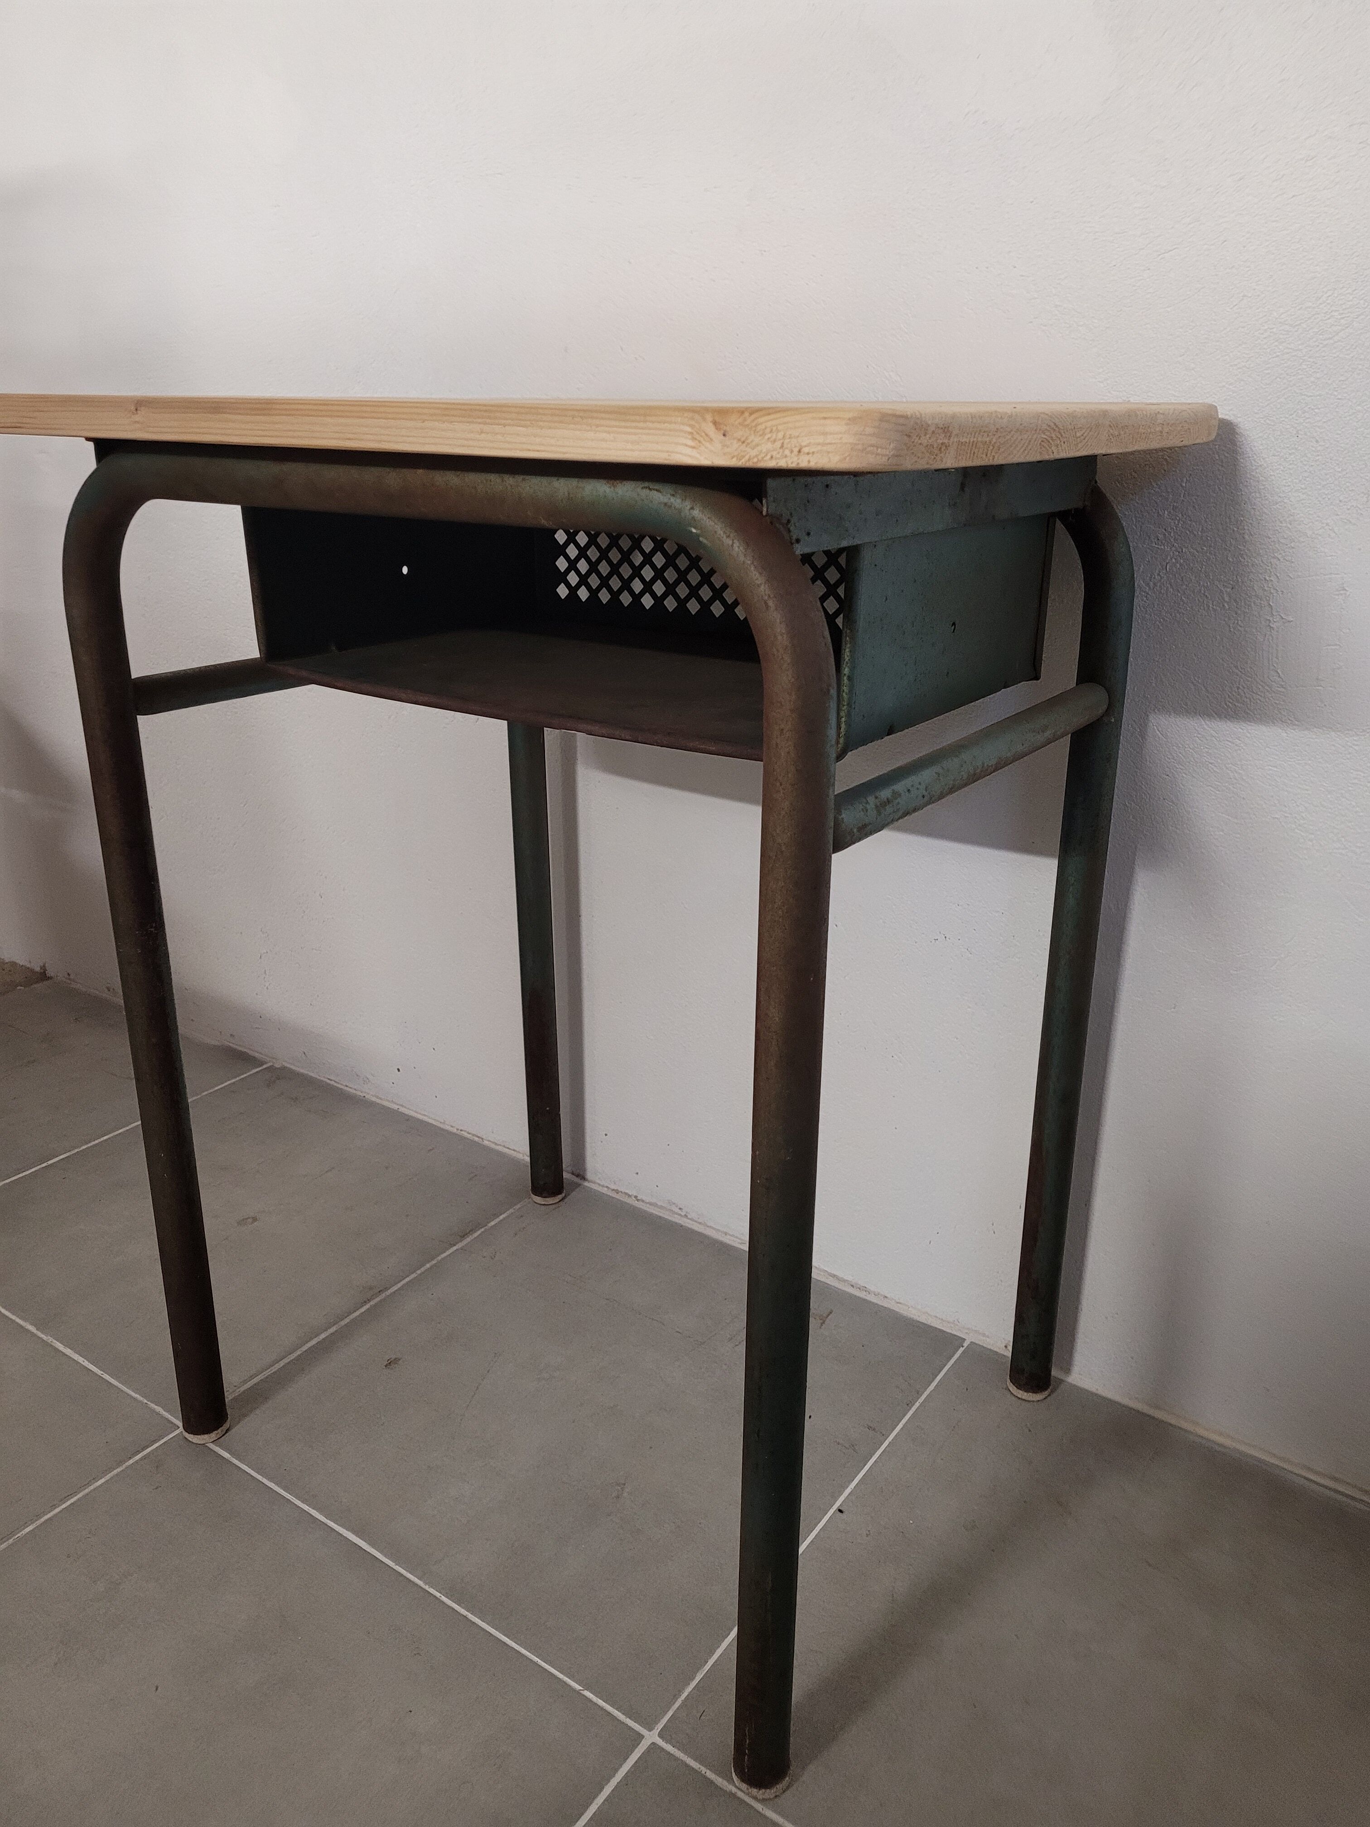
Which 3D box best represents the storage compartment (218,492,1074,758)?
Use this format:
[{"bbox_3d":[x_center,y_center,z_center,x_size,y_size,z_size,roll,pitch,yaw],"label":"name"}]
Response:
[{"bbox_3d":[-0.034,-0.215,0.876,0.442,0.130,0.287,14,24,32],"label":"storage compartment"}]

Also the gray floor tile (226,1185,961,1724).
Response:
[{"bbox_3d":[-0.074,0.387,1.119,0.450,0.010,0.450,14,24,33],"label":"gray floor tile"}]

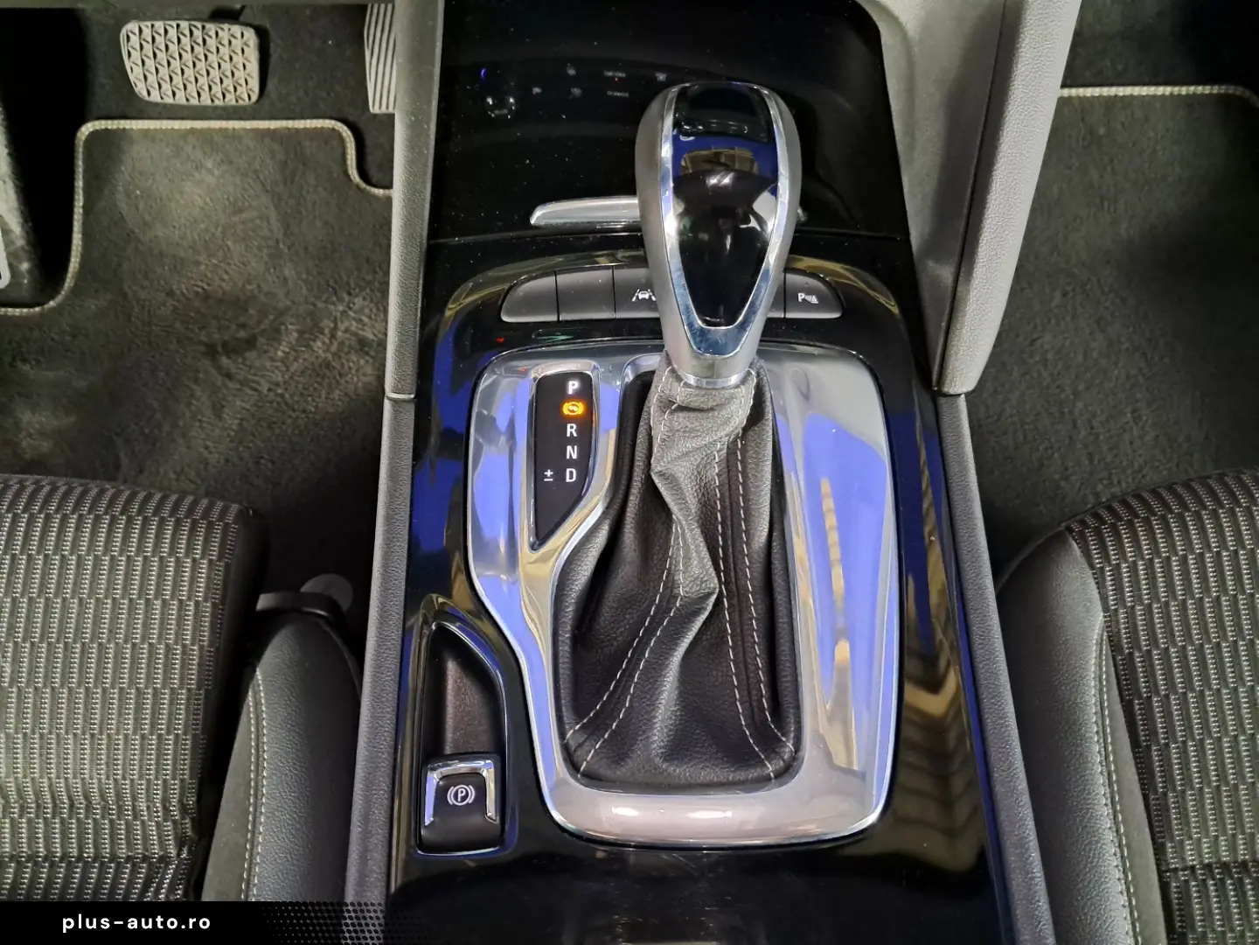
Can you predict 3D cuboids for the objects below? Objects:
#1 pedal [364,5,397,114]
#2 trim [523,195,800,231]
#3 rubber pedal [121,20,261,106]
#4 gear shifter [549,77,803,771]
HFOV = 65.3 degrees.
[{"bbox_3d":[-0.186,-0.349,0.785,0.050,0.118,0.025,-1,27,-3],"label":"pedal"},{"bbox_3d":[0.018,-0.123,0.465,0.132,0.013,0.013,-1,47,-3],"label":"trim"},{"bbox_3d":[-0.331,-0.313,0.749,0.104,0.064,0.022,-1,27,-3],"label":"rubber pedal"},{"bbox_3d":[0.022,-0.006,0.352,0.100,0.168,0.215,-1,70,-3],"label":"gear shifter"}]

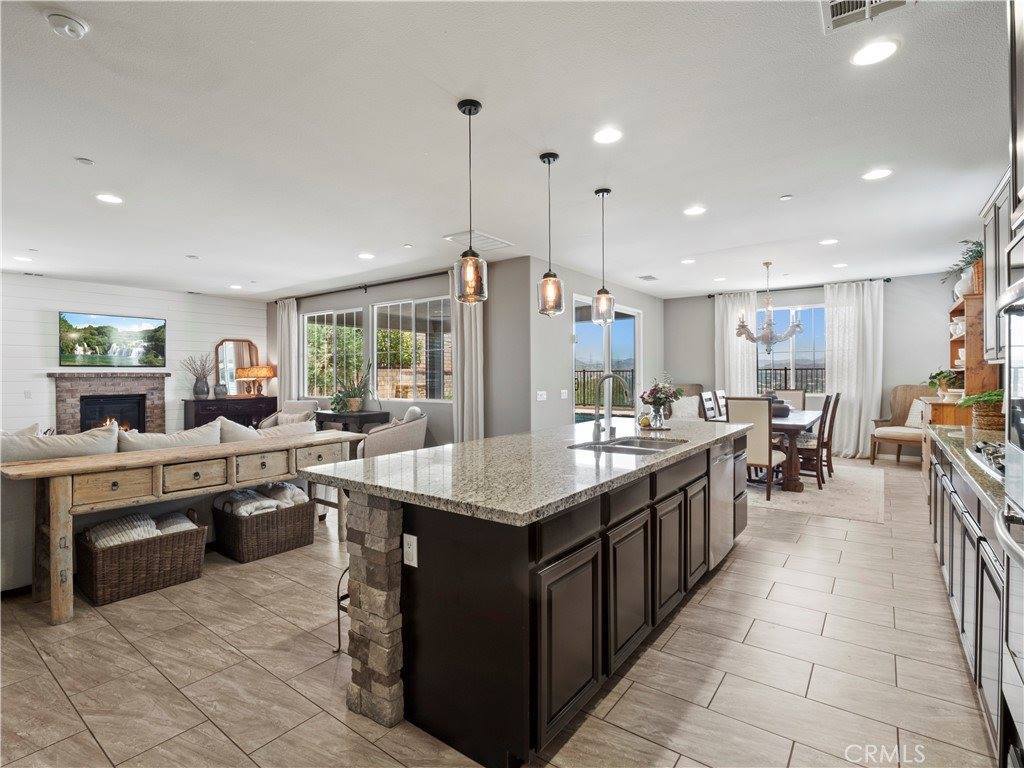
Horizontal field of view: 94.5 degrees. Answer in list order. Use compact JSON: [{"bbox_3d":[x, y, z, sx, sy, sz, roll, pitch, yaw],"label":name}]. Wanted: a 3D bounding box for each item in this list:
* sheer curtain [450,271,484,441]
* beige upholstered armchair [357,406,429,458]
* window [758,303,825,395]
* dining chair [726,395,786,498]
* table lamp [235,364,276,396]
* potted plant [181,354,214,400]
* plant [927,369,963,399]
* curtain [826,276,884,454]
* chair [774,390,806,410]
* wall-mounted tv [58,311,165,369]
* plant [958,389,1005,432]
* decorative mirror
[{"bbox_3d":[-0.605,-0.149,6.449,0.530,2.820,0.140,0,1,36],"label":"sheer curtain"},{"bbox_3d":[-1.833,0.840,7.200,0.820,0.800,0.800,0,0,-26],"label":"beige upholstered armchair"},{"bbox_3d":[4.901,-0.567,8.333,1.140,1.560,0.100,0,1,36],"label":"window"},{"bbox_3d":[2.723,0.694,5.363,0.530,1.080,0.630,1,1,37],"label":"dining chair"},{"bbox_3d":[-4.876,-0.047,9.111,0.480,0.600,0.500,1,1,37],"label":"table lamp"},{"bbox_3d":[-6.388,-0.132,9.613,0.520,0.934,0.620,0,0,38],"label":"potted plant"},{"bbox_3d":[4.956,0.006,5.423,0.360,0.360,0.380,0,1,36],"label":"plant"},{"bbox_3d":[5.558,-0.209,7.702,0.800,2.820,0.130,0,1,36],"label":"curtain"},{"bbox_3d":[4.389,0.661,7.533,0.490,1.100,0.630,0,1,36],"label":"chair"},{"bbox_3d":[-6.342,-0.675,7.594,0.060,0.810,1.380,1,1,37],"label":"wall-mounted tv"},{"bbox_3d":[3.823,0.195,3.750,0.400,0.340,0.420,0,0,38],"label":"plant"},{"bbox_3d":[-6.026,-0.363,10.397,0.080,1.264,0.893,0,0,38],"label":"decorative mirror"}]

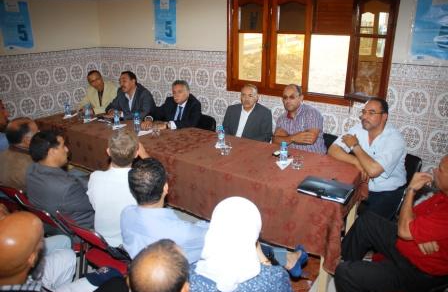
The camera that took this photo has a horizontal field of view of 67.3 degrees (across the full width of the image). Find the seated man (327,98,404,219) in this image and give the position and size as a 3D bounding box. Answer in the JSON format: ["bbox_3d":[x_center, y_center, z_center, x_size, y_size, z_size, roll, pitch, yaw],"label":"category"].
[{"bbox_3d":[1.010,0.310,2.496,0.580,1.260,0.800,15,24,36],"label":"seated man"}]

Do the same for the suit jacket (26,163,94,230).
[{"bbox_3d":[-1.002,0.361,2.166,0.480,0.580,0.420,13,23,31],"label":"suit jacket"}]

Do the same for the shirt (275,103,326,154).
[{"bbox_3d":[0.596,-0.029,2.965,0.500,0.600,0.380,13,23,31],"label":"shirt"}]

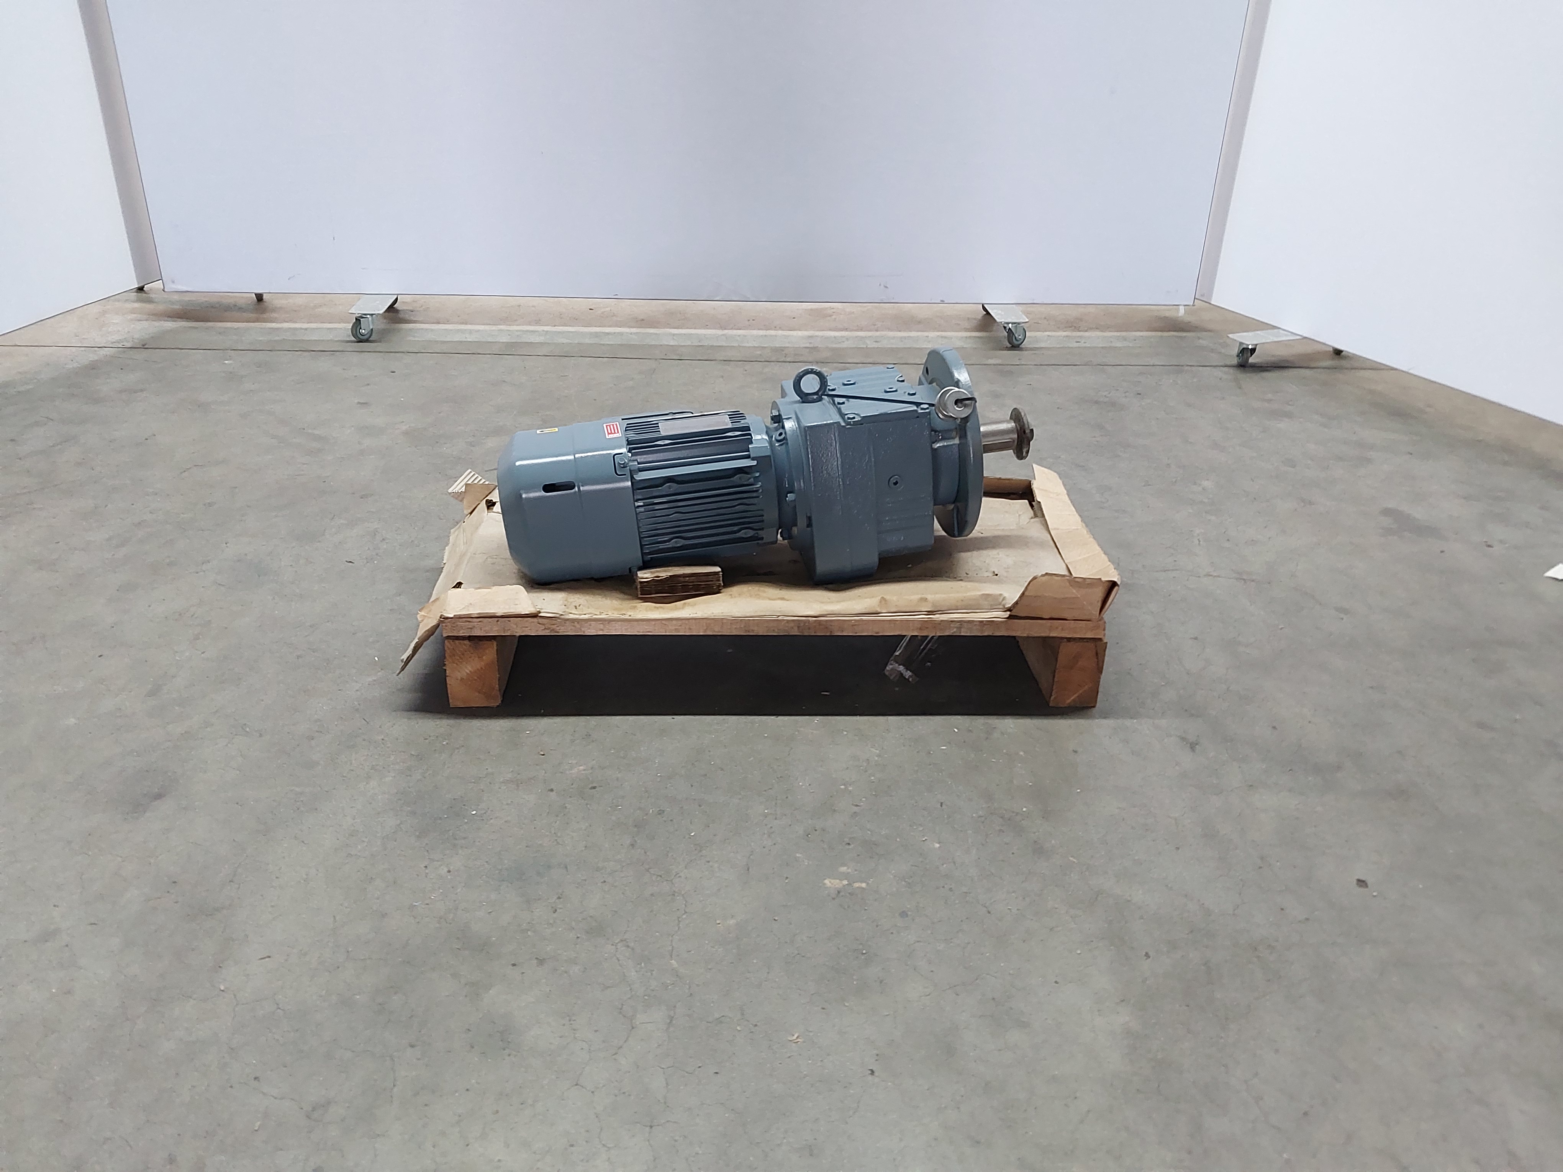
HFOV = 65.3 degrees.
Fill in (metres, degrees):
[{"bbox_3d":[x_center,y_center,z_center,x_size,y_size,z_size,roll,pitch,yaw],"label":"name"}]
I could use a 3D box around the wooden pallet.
[{"bbox_3d":[-0.015,0.007,1.724,0.828,0.129,0.400,0,27,-4],"label":"wooden pallet"}]

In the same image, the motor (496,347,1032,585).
[{"bbox_3d":[-0.010,-0.162,1.582,0.686,0.272,0.270,-8,28,-6],"label":"motor"}]

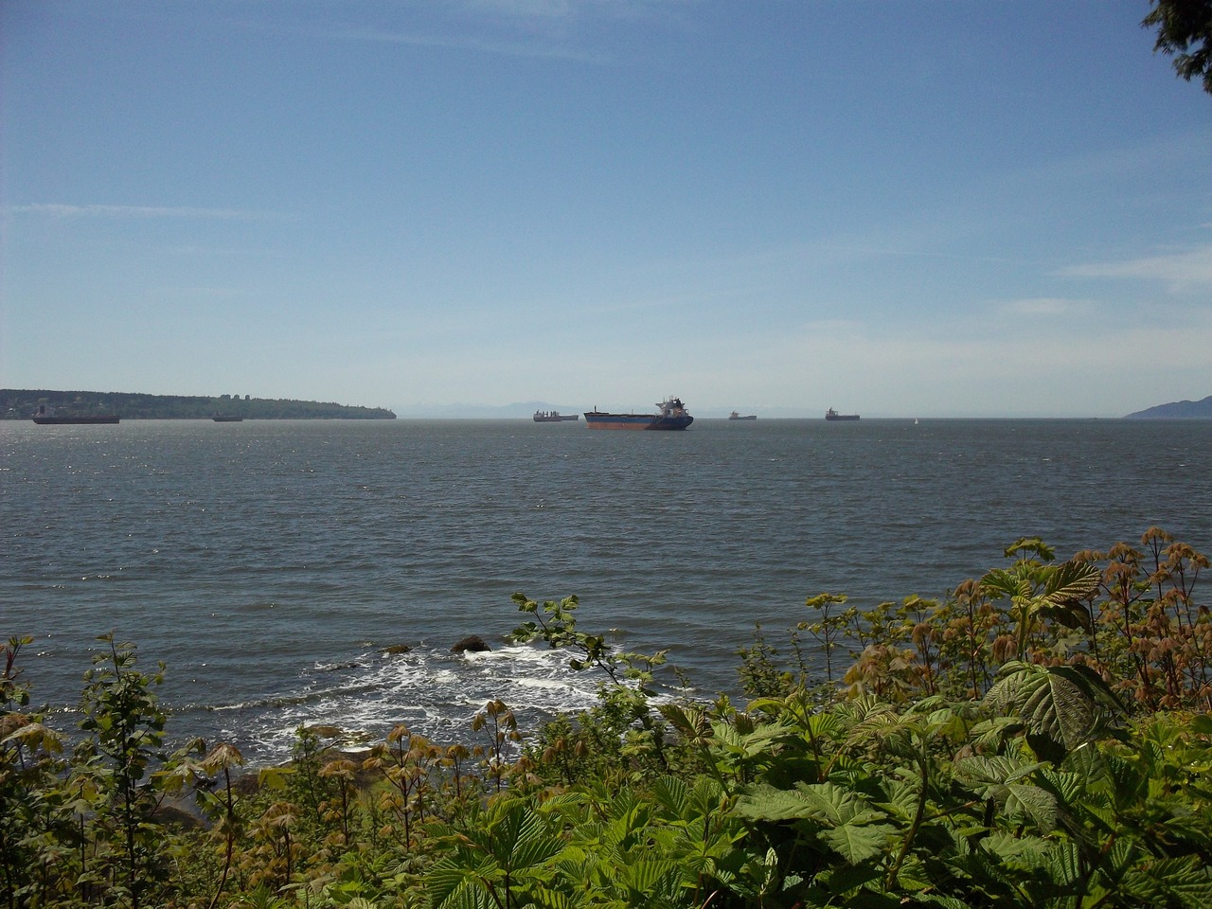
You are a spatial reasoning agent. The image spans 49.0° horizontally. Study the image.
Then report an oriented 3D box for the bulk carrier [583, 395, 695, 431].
[{"bbox_3d":[26.000,-42.360,1389.510,32.200,35.500,218.000,-1,2,-27],"label":"bulk carrier"}]

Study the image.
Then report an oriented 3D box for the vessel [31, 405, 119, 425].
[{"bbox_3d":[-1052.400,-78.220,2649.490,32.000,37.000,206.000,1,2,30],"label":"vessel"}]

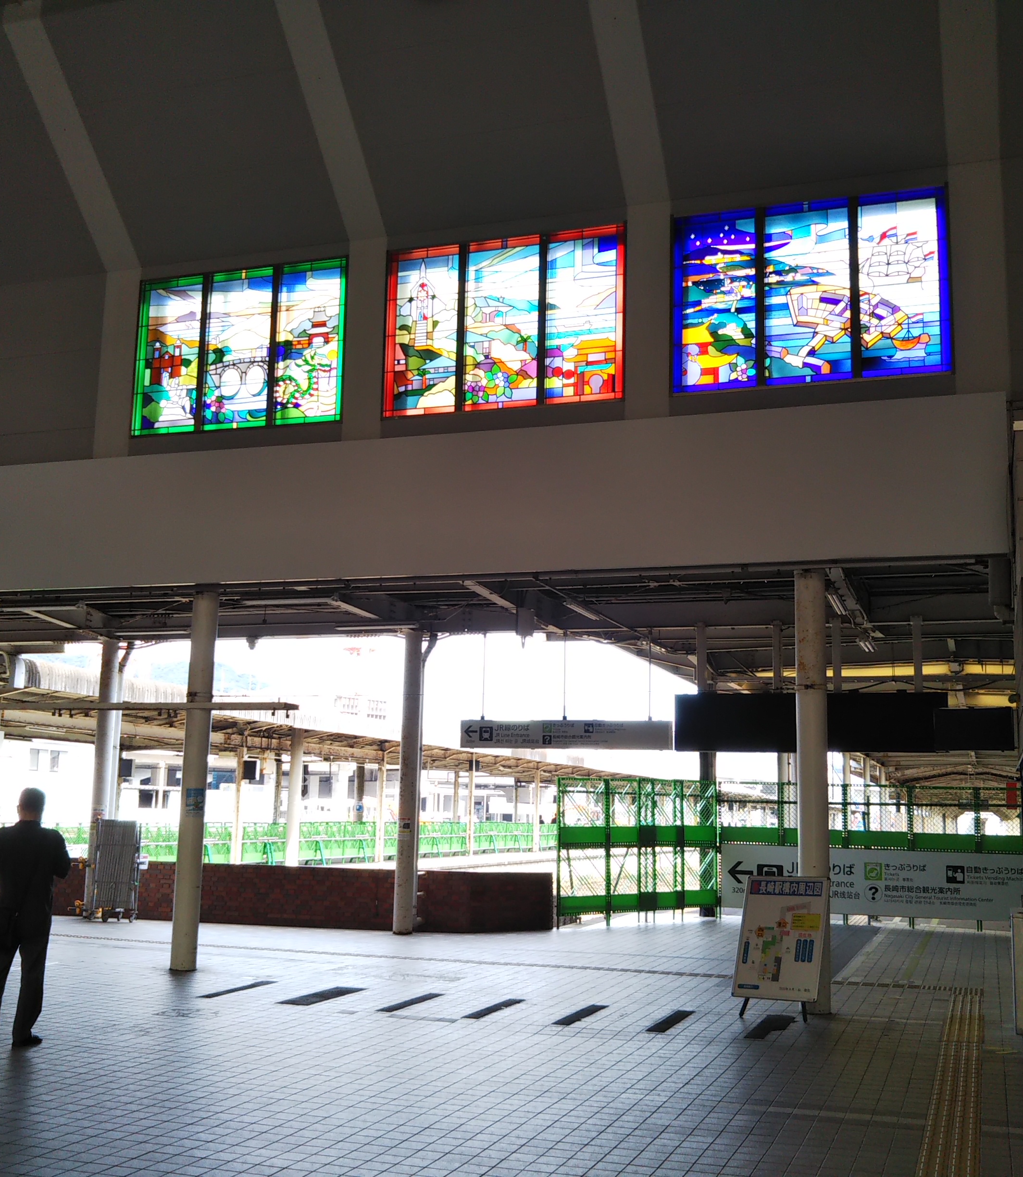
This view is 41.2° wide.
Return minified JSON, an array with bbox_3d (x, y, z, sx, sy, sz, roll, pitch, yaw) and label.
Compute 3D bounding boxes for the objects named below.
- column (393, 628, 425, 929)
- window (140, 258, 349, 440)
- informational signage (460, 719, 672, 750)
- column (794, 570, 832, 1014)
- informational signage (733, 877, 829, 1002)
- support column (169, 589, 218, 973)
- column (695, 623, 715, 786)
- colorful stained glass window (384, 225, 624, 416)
[{"bbox_3d":[-1.402,2.622,18.908,0.285,4.140,0.270,-2,-10,19],"label":"column"},{"bbox_3d":[-3.063,-2.695,15.240,2.637,1.883,0.100,-2,-10,19],"label":"window"},{"bbox_3d":[0.723,1.976,18.290,2.940,0.385,0.180,-2,-10,19],"label":"informational signage"},{"bbox_3d":[2.717,1.760,12.257,0.268,3.910,0.268,-2,-10,19],"label":"column"},{"bbox_3d":[2.305,3.048,11.624,0.780,1.150,0.550,-3,-10,26],"label":"informational signage"},{"bbox_3d":[-3.321,1.953,14.279,0.268,3.910,0.268,-2,-10,19],"label":"support column"},{"bbox_3d":[3.301,3.135,22.907,0.270,4.600,0.270,-2,-10,19],"label":"column"},{"bbox_3d":[-0.101,-2.783,14.247,2.653,1.885,0.100,-2,-10,19],"label":"colorful stained glass window"}]

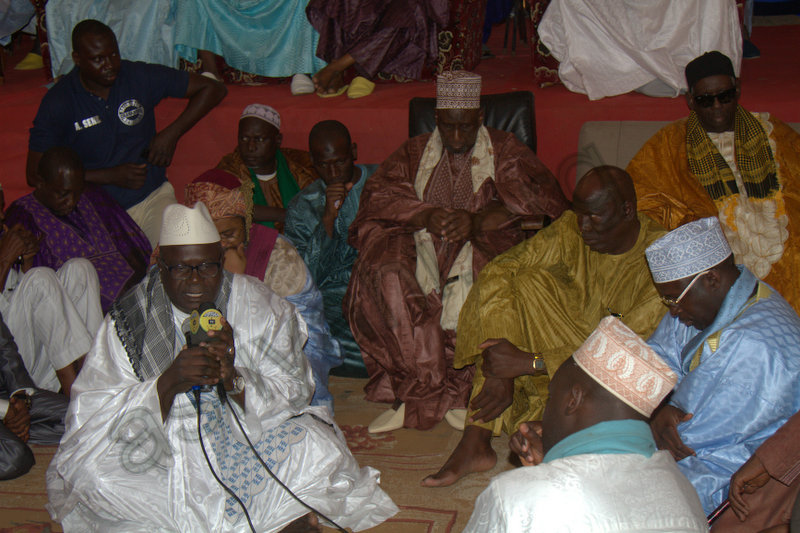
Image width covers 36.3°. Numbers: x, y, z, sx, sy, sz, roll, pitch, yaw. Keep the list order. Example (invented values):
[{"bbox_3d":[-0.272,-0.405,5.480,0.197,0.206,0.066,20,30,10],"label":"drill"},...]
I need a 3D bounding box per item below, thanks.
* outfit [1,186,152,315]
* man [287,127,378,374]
[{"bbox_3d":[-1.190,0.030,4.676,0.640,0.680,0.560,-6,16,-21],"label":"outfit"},{"bbox_3d":[-0.270,-0.073,4.795,0.540,0.940,0.640,4,15,14],"label":"man"}]

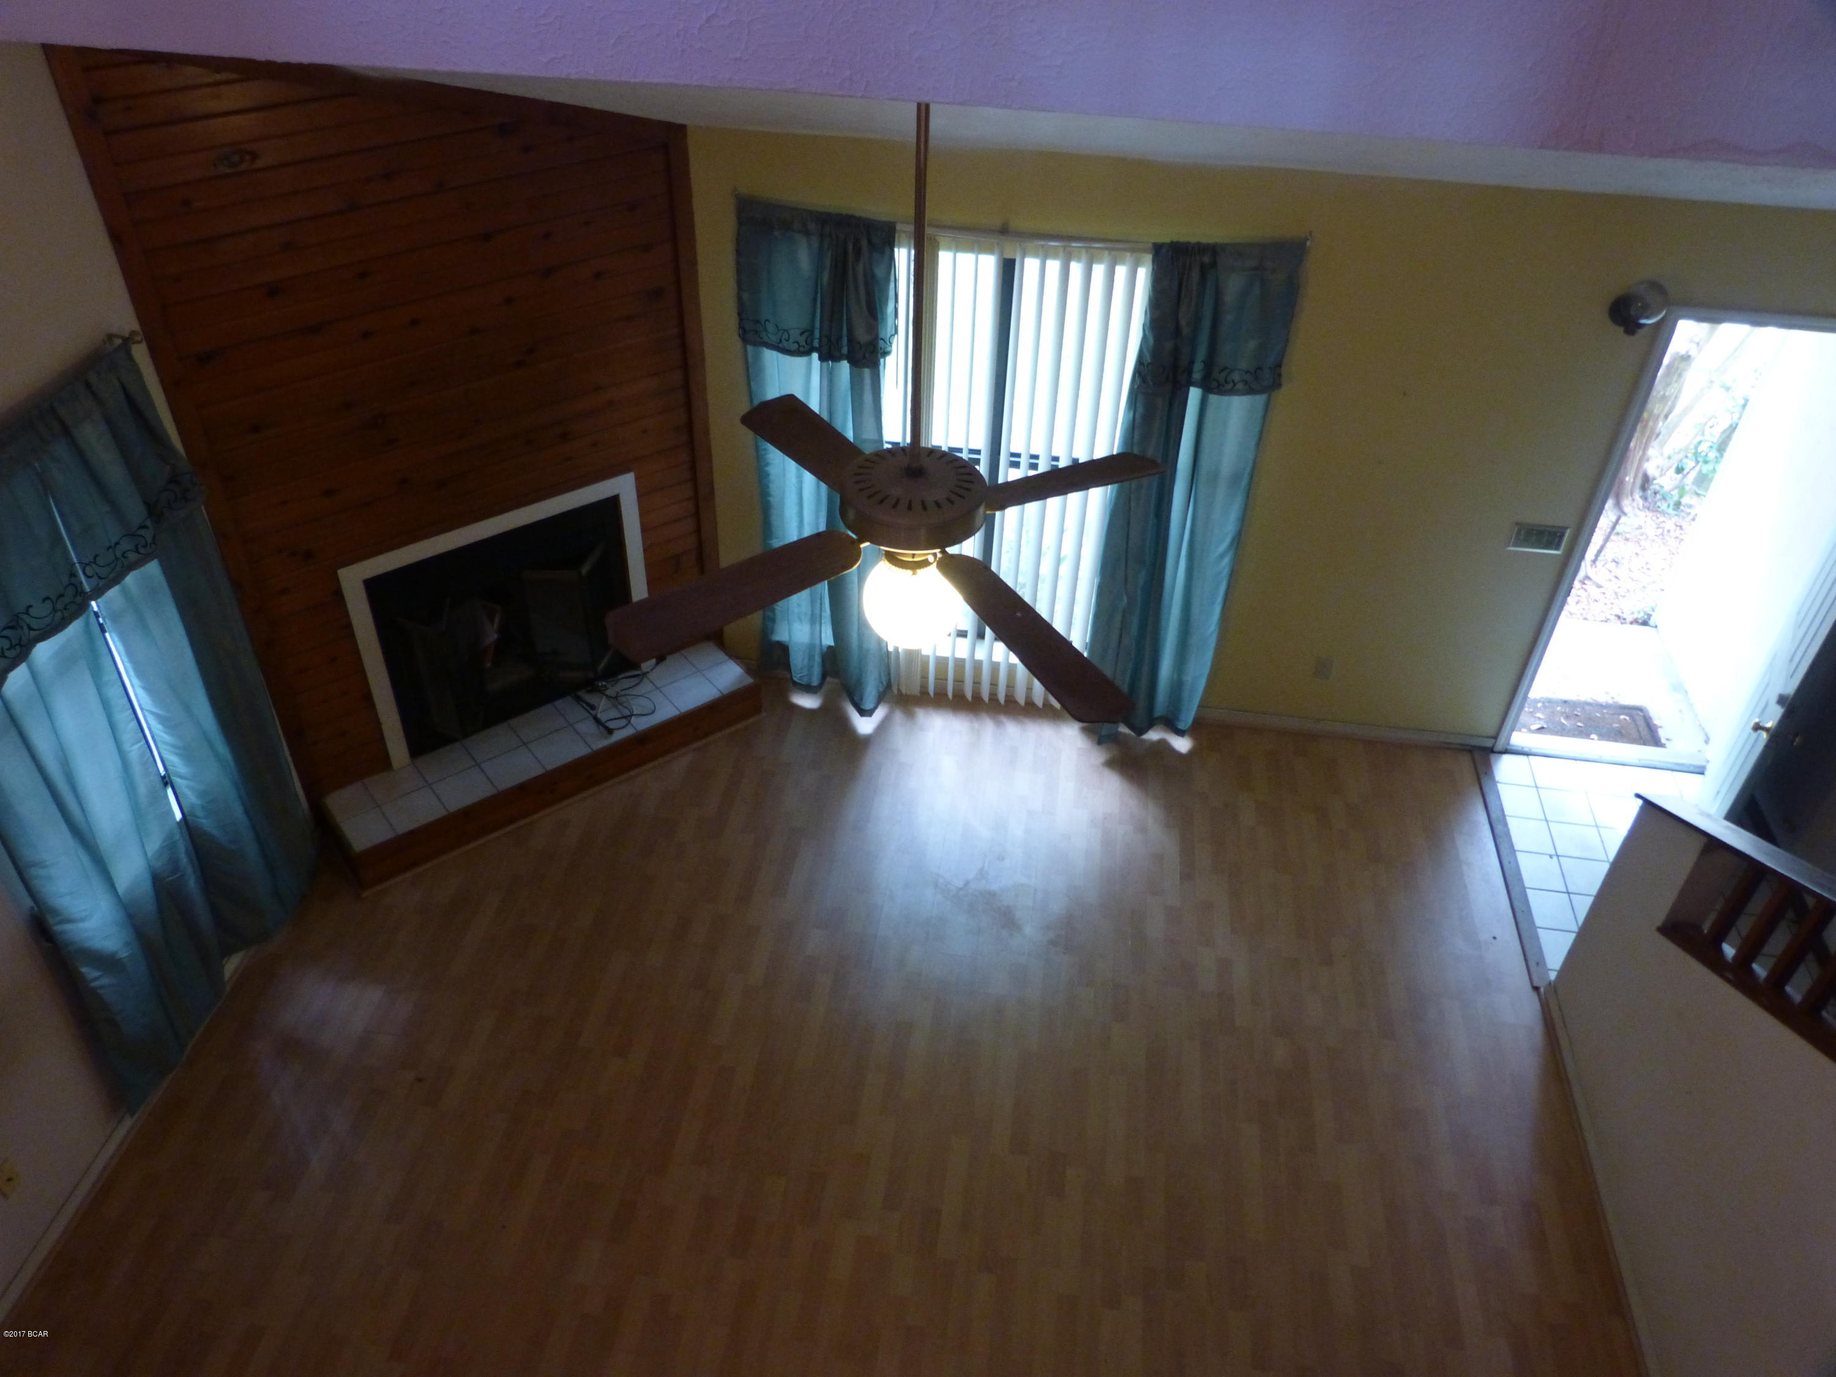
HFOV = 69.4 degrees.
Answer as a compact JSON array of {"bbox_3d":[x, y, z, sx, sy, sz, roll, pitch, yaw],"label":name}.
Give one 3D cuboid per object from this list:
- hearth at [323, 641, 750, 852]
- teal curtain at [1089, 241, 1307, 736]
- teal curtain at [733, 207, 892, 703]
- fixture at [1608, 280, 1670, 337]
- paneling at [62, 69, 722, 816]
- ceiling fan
[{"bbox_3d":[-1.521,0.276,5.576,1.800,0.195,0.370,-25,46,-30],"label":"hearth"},{"bbox_3d":[1.065,-0.694,5.305,0.550,2.200,0.170,6,39,6],"label":"teal curtain"},{"bbox_3d":[-0.391,-0.858,5.447,0.600,2.200,0.170,6,39,6],"label":"teal curtain"},{"bbox_3d":[2.492,-1.314,4.574,0.160,0.150,0.150,6,39,6],"label":"fixture"},{"bbox_3d":[-1.602,-0.951,4.804,1.890,2.880,0.090,-25,46,-30],"label":"paneling"},{"bbox_3d":[0.000,-0.579,2.559,1.100,1.300,1.120,6,39,6],"label":"ceiling fan"}]

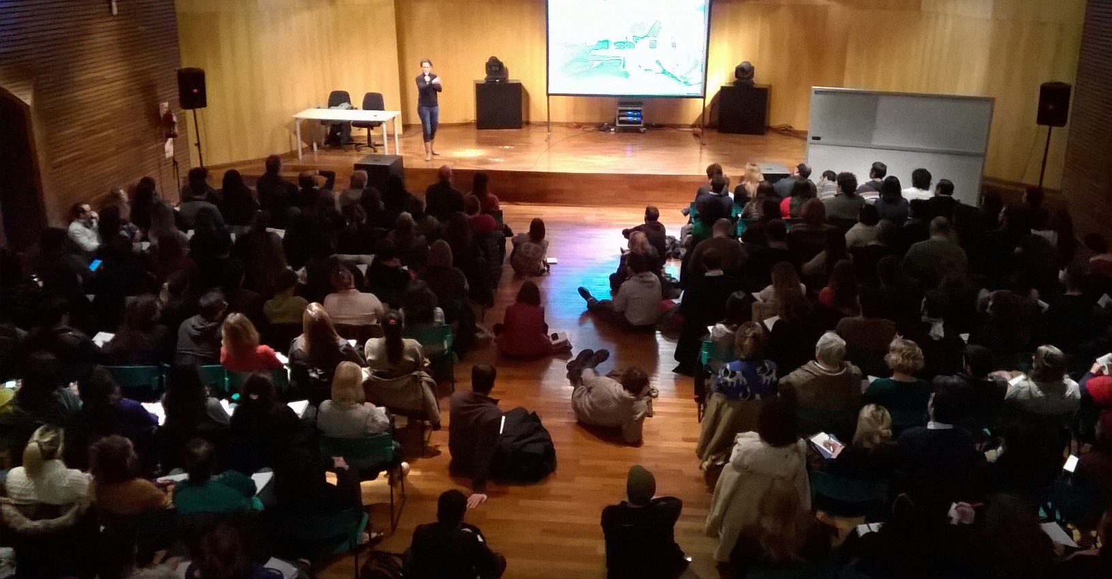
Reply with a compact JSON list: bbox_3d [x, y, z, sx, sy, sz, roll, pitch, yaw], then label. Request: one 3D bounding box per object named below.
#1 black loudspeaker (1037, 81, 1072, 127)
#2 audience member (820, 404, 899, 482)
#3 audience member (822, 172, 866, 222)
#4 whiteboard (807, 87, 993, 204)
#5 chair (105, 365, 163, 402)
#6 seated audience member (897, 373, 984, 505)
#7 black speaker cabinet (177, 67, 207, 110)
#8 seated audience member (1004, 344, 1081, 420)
[{"bbox_3d":[6.947,-2.572,12.750,0.390,0.590,0.340,17,26,39],"label":"black loudspeaker"},{"bbox_3d":[1.958,1.229,6.148,0.480,1.210,0.780,1,20,4],"label":"audience member"},{"bbox_3d":[3.560,-0.871,11.821,0.560,1.300,0.780,-1,20,-1],"label":"audience member"},{"bbox_3d":[5.075,-2.072,13.797,2.513,1.794,0.101,9,21,24],"label":"whiteboard"},{"bbox_3d":[-3.395,0.909,7.746,0.476,0.790,0.507,0,20,3],"label":"chair"},{"bbox_3d":[2.470,1.120,6.312,0.530,1.300,0.820,0,20,0],"label":"seated audience member"},{"bbox_3d":[-5.478,-3.026,13.744,0.380,0.587,0.360,-14,24,-34],"label":"black speaker cabinet"},{"bbox_3d":[3.478,0.917,6.881,0.560,1.270,0.760,2,20,5],"label":"seated audience member"}]

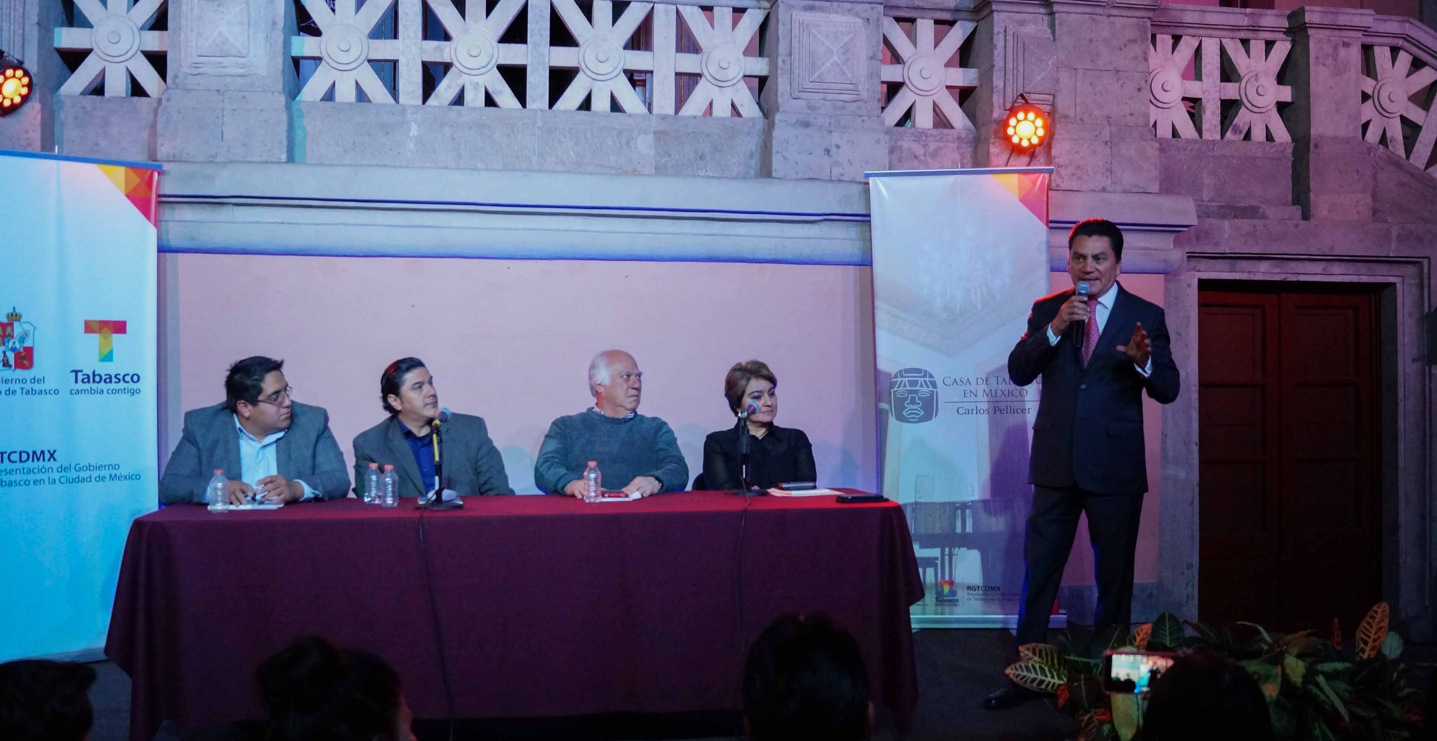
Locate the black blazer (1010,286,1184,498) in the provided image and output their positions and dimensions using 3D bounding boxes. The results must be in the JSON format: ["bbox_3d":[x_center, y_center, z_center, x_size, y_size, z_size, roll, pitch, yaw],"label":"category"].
[{"bbox_3d":[1.321,0.065,4.629,0.580,0.727,0.420,0,-2,16],"label":"black blazer"}]

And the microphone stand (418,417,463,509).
[{"bbox_3d":[-0.841,0.274,3.976,0.134,0.269,0.130,0,-2,0],"label":"microphone stand"}]

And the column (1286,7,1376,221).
[{"bbox_3d":[3.035,-1.257,6.620,0.360,1.030,0.340,0,-2,-8],"label":"column"}]

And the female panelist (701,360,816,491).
[{"bbox_3d":[0.158,0.580,4.998,0.460,1.220,0.750,1,-2,-10],"label":"female panelist"}]

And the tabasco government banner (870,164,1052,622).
[{"bbox_3d":[1.130,0.130,6.120,0.882,2.135,0.150,0,-2,4],"label":"tabasco government banner"}]

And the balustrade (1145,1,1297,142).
[{"bbox_3d":[2.455,-1.476,6.630,0.800,0.660,0.200,0,-2,-8],"label":"balustrade"}]

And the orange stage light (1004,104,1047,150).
[{"bbox_3d":[1.466,-1.156,6.263,0.200,0.200,0.180,0,18,10],"label":"orange stage light"}]

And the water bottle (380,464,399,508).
[{"bbox_3d":[-1.105,0.388,4.420,0.064,0.146,0.064,0,-2,-8],"label":"water bottle"}]

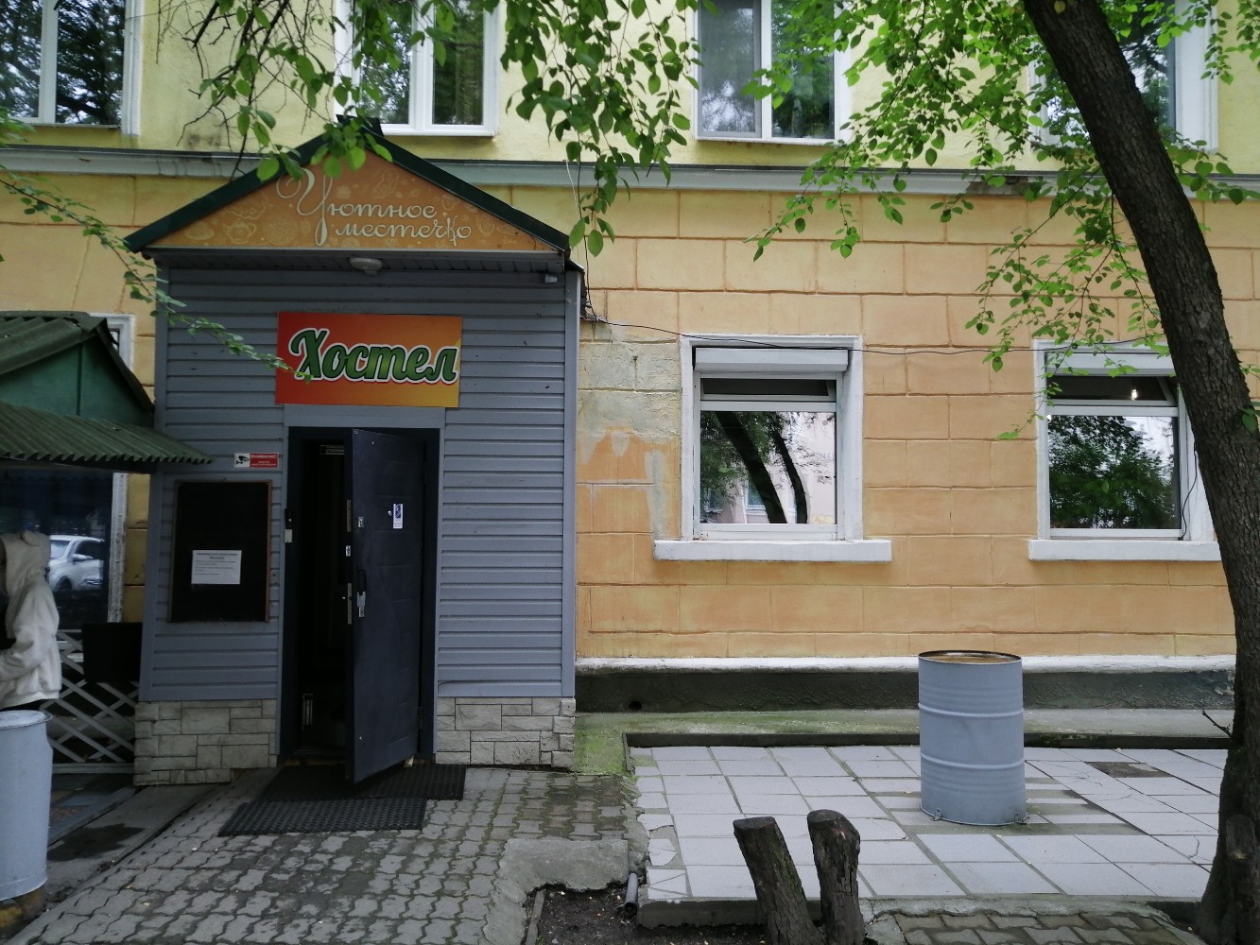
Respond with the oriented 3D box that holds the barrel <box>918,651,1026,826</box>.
[{"bbox_3d":[1.960,1.490,5.618,0.600,0.860,0.600,0,-3,-3],"label":"barrel"}]

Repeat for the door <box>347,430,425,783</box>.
[{"bbox_3d":[-1.462,0.759,5.874,0.060,1.980,0.830,-1,-4,15],"label":"door"}]

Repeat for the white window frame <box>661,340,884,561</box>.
[{"bbox_3d":[1.130,-0.194,7.891,1.869,1.814,0.260,1,-4,-3],"label":"white window frame"}]

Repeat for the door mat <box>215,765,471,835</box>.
[{"bbox_3d":[-1.528,1.816,5.532,1.190,0.030,1.240,1,-2,-8],"label":"door mat"}]

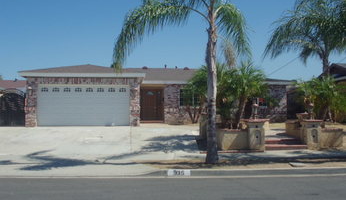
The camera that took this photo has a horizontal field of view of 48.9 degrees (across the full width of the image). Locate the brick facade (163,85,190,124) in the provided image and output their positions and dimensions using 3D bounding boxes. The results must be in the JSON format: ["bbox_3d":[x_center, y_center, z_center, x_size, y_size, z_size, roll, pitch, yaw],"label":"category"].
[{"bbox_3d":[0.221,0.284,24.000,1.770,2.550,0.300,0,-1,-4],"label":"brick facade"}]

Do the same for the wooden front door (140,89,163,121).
[{"bbox_3d":[-1.367,0.302,24.400,1.420,2.050,0.150,0,-1,-4],"label":"wooden front door"}]

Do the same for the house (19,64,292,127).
[{"bbox_3d":[-0.320,-0.380,26.200,15.900,4.100,12.800,0,-1,-4],"label":"house"}]

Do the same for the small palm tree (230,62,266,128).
[{"bbox_3d":[2.562,-0.143,12.900,1.250,2.250,1.250,0,-1,-4],"label":"small palm tree"}]

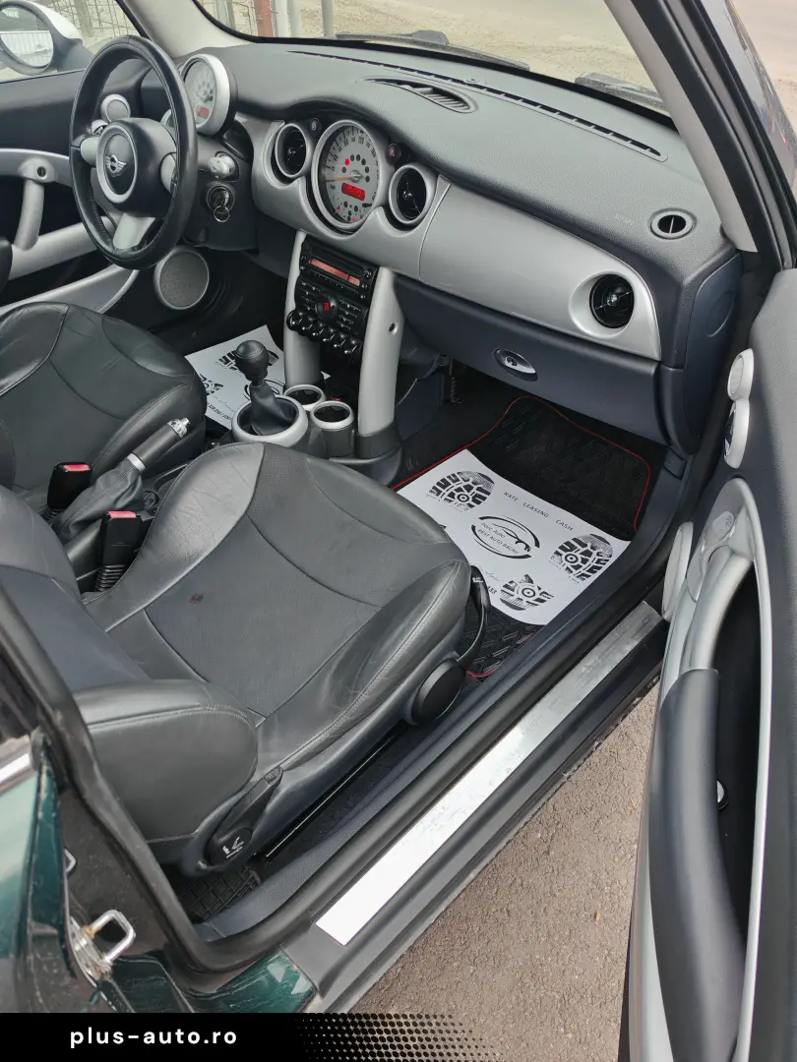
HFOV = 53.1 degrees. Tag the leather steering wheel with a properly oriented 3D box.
[{"bbox_3d":[-0.450,-0.655,1.411,0.372,0.372,0.100,32,30,33],"label":"leather steering wheel"}]

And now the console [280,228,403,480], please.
[{"bbox_3d":[-0.105,-0.311,1.477,0.275,0.420,0.220,32,50,33],"label":"console"}]

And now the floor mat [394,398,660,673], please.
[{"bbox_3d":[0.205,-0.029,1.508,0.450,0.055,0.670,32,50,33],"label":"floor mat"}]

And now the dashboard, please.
[{"bbox_3d":[0.014,-0.588,1.423,1.330,0.410,0.410,32,50,33],"label":"dashboard"}]

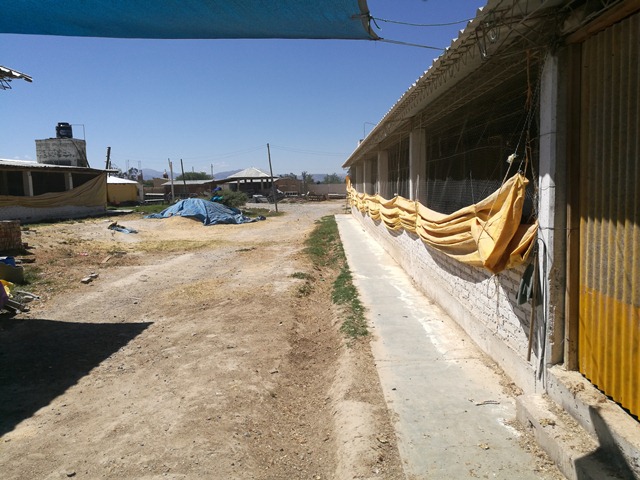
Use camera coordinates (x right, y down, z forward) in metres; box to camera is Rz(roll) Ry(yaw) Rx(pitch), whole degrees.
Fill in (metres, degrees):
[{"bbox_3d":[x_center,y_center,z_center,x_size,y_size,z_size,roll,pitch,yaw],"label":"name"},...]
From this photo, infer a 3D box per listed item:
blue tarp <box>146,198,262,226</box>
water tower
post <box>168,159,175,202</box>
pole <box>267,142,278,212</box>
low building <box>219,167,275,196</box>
[{"bbox_3d":[-5.734,-1.519,25.000,6.000,1.150,4.600,-2,6,-11],"label":"blue tarp"},{"bbox_3d":[-17.674,-4.813,34.000,2.600,6.200,1.800,-1,6,1],"label":"water tower"},{"bbox_3d":[-15.066,-5.882,50.718,0.200,4.650,0.200,-4,7,1],"label":"post"},{"bbox_3d":[-3.027,-4.009,32.247,0.160,4.410,0.160,-7,7,1],"label":"pole"},{"bbox_3d":[-8.293,-6.694,60.000,5.600,4.000,5.600,-1,6,3],"label":"low building"}]

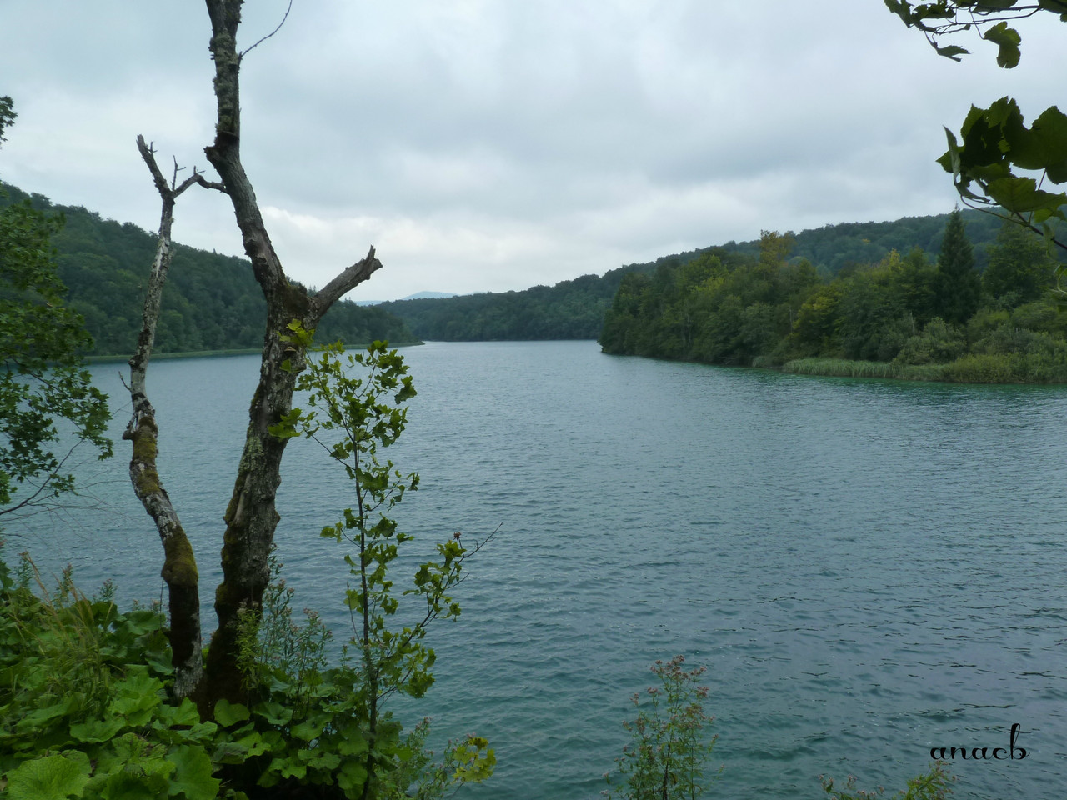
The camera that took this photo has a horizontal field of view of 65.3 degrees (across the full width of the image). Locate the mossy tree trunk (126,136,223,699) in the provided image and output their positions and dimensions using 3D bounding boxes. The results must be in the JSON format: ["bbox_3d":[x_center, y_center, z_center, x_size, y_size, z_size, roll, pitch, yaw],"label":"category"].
[{"bbox_3d":[-1.803,0.090,4.200,0.430,2.800,0.340,0,4,0],"label":"mossy tree trunk"}]

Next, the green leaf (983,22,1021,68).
[{"bbox_3d":[1.097,-0.831,1.950,0.080,0.100,0.050,1,5,18],"label":"green leaf"}]

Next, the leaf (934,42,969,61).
[{"bbox_3d":[0.978,-0.817,1.950,0.082,0.040,0.065,1,5,18],"label":"leaf"}]

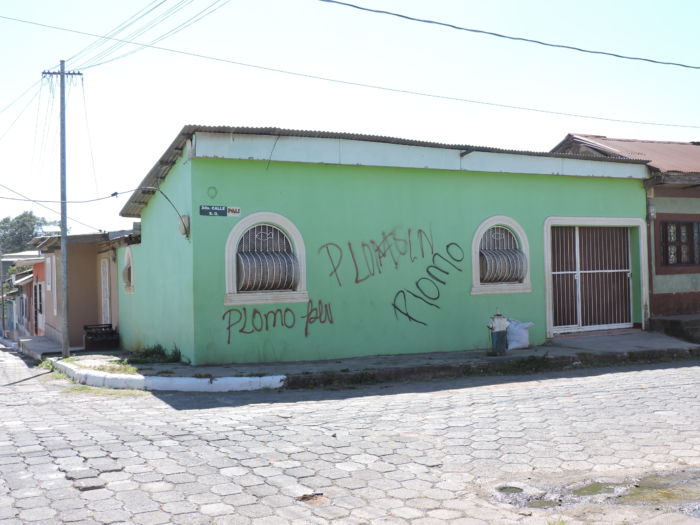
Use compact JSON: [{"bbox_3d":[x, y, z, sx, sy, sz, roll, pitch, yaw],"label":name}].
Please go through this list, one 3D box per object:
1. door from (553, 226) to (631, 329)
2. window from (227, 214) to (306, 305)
[{"bbox_3d":[4.743,0.328,16.020,2.220,2.050,0.100,-1,-1,-27],"label":"door"},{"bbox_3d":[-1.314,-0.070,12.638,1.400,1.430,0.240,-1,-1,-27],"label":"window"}]

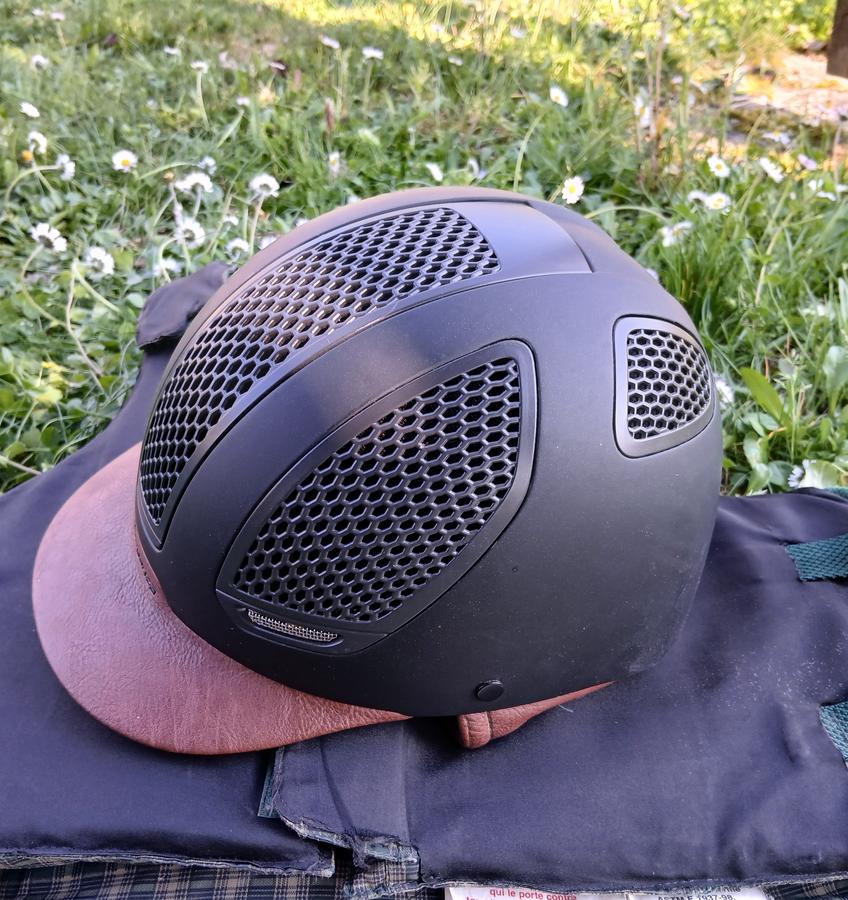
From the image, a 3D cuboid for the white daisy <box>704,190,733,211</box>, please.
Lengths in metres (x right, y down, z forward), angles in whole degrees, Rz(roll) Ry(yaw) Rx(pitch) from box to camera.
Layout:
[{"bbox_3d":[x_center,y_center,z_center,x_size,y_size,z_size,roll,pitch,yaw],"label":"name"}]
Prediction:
[{"bbox_3d":[0.245,-0.208,0.750,0.023,0.012,0.023,-9,49,0],"label":"white daisy"}]

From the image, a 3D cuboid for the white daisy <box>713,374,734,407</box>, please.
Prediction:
[{"bbox_3d":[0.192,-0.038,0.580,0.021,0.012,0.021,50,38,0],"label":"white daisy"}]

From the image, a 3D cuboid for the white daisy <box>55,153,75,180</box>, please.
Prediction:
[{"bbox_3d":[-0.315,-0.248,0.790,0.012,0.023,0.023,-9,0,-21],"label":"white daisy"}]

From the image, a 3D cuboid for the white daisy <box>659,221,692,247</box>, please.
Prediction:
[{"bbox_3d":[0.190,-0.163,0.680,0.024,0.012,0.024,-13,27,0],"label":"white daisy"}]

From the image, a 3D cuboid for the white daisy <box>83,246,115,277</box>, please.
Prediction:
[{"bbox_3d":[-0.238,-0.138,0.660,0.012,0.023,0.023,-33,90,-33],"label":"white daisy"}]

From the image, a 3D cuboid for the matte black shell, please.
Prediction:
[{"bbox_3d":[0.009,-0.020,0.400,0.270,0.170,0.225,-3,36,-13],"label":"matte black shell"}]

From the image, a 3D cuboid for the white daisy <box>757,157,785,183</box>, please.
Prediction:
[{"bbox_3d":[0.296,-0.240,0.770,0.025,0.025,0.012,43,75,0],"label":"white daisy"}]

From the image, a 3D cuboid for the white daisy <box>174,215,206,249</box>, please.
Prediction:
[{"bbox_3d":[-0.176,-0.165,0.680,0.024,0.024,0.012,41,34,0],"label":"white daisy"}]

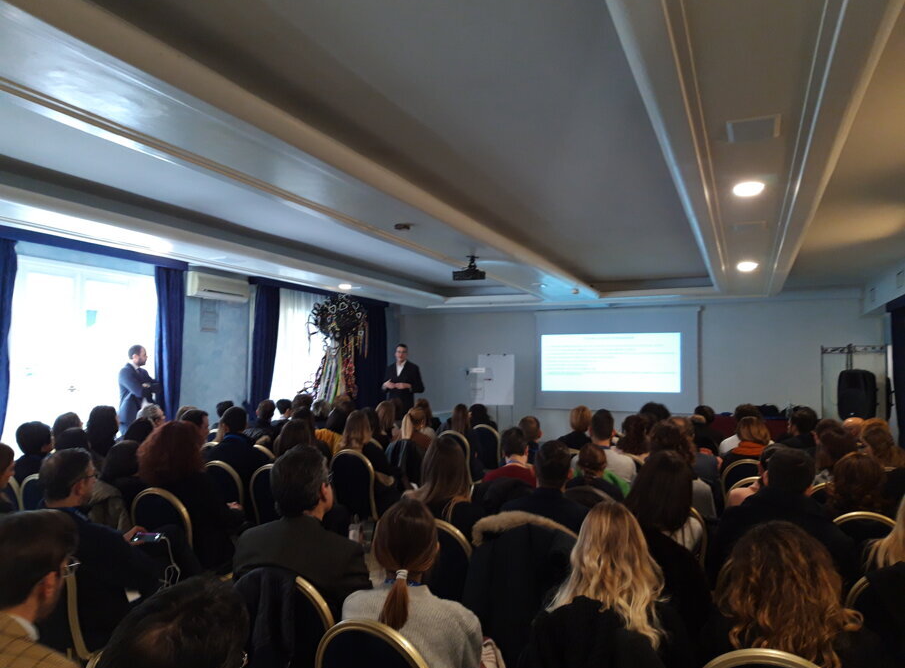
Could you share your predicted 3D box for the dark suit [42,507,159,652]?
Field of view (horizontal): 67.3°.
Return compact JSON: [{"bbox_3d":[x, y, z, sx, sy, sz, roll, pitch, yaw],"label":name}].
[{"bbox_3d":[-1.356,0.917,2.641,0.460,0.580,0.400,-1,-4,23],"label":"dark suit"}]

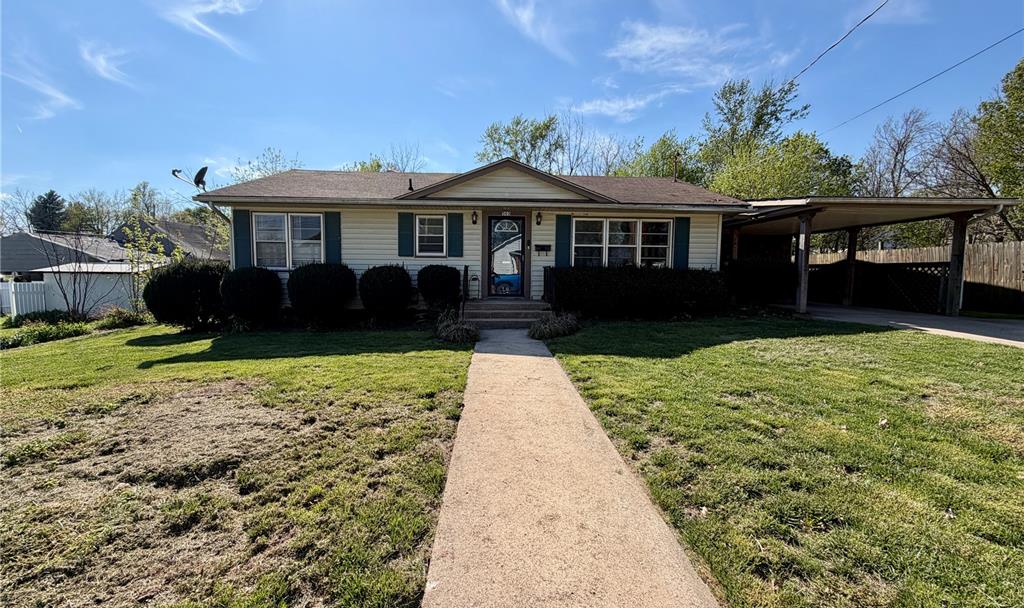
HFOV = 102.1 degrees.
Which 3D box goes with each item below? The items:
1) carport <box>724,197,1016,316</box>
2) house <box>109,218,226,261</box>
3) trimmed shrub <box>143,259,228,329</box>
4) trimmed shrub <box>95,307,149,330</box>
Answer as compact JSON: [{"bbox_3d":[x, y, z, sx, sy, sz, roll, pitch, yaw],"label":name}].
[{"bbox_3d":[9.554,-1.421,13.722,5.450,2.950,7.000,0,5,-3],"label":"carport"},{"bbox_3d":[-26.316,-3.656,31.786,8.600,5.300,8.500,0,5,-3],"label":"house"},{"bbox_3d":[-7.619,-0.256,9.293,1.600,1.500,1.500,0,5,-3],"label":"trimmed shrub"},{"bbox_3d":[-9.068,0.309,9.268,1.000,0.470,0.950,0,5,-3],"label":"trimmed shrub"}]

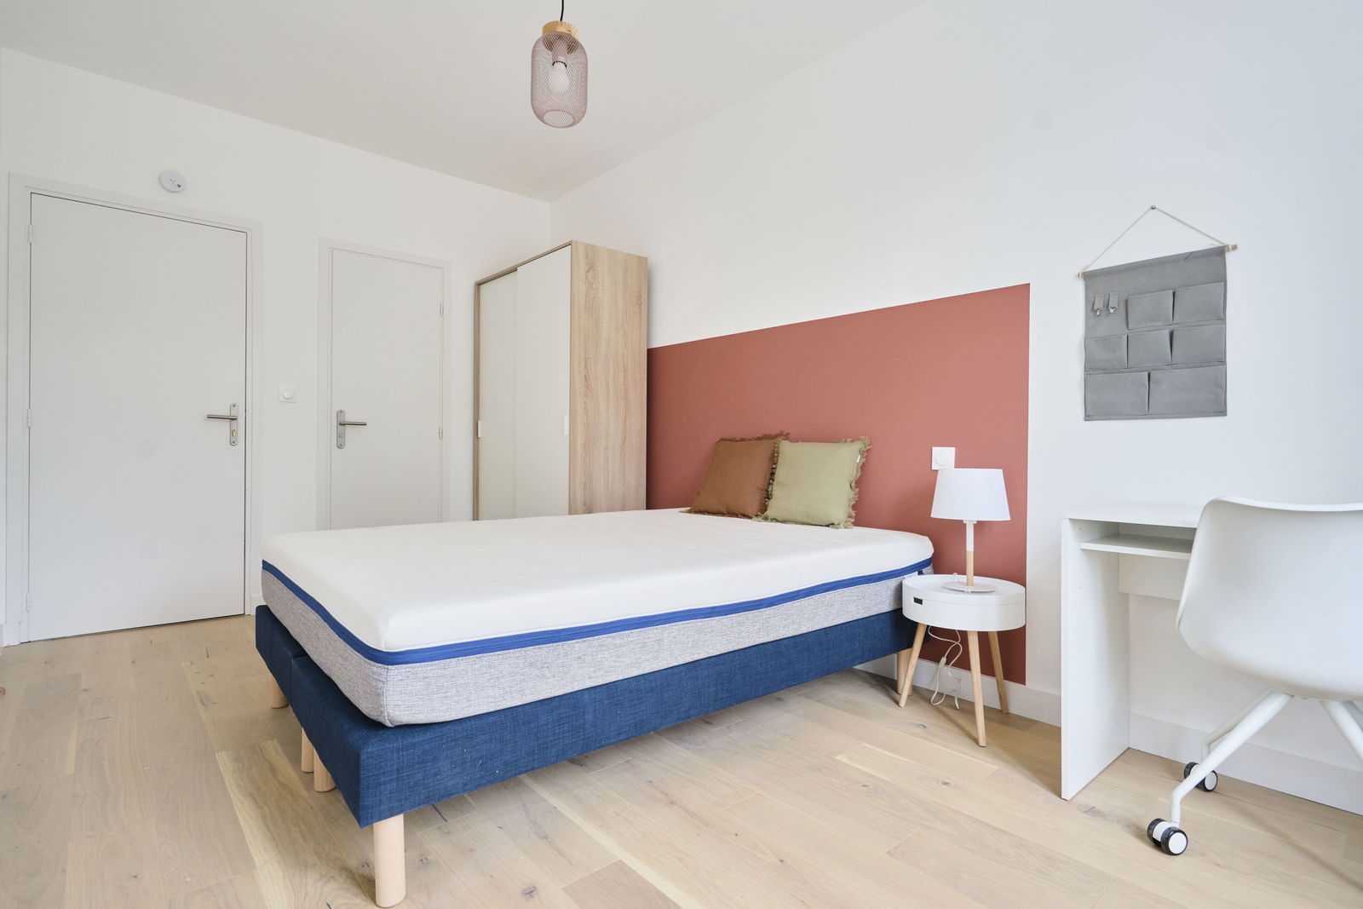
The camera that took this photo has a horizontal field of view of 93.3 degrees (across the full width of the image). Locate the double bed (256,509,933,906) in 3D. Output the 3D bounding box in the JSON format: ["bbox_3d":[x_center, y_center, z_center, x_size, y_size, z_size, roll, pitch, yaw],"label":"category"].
[{"bbox_3d":[-0.271,0.584,2.360,2.000,0.600,1.420,0,0,-40],"label":"double bed"}]

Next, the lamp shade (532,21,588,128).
[{"bbox_3d":[-0.344,-1.068,1.820,0.158,0.245,0.158,1,0,0],"label":"lamp shade"}]

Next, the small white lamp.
[{"bbox_3d":[0.998,0.254,2.227,0.253,0.406,0.253,0,0,-42],"label":"small white lamp"}]

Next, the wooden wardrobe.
[{"bbox_3d":[-0.793,-0.130,4.012,0.510,2.005,1.180,0,0,-42],"label":"wooden wardrobe"}]

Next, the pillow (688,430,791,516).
[{"bbox_3d":[0.256,0.101,3.092,0.130,0.410,0.430,27,-18,-39],"label":"pillow"}]

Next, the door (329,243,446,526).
[{"bbox_3d":[-1.806,-0.169,3.961,0.680,2.060,0.050,0,0,-42],"label":"door"}]

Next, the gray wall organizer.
[{"bbox_3d":[1.414,-0.350,1.946,0.025,0.487,0.355,0,0,-42],"label":"gray wall organizer"}]

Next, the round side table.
[{"bbox_3d":[0.947,0.668,2.169,0.390,0.456,0.390,1,0,0],"label":"round side table"}]

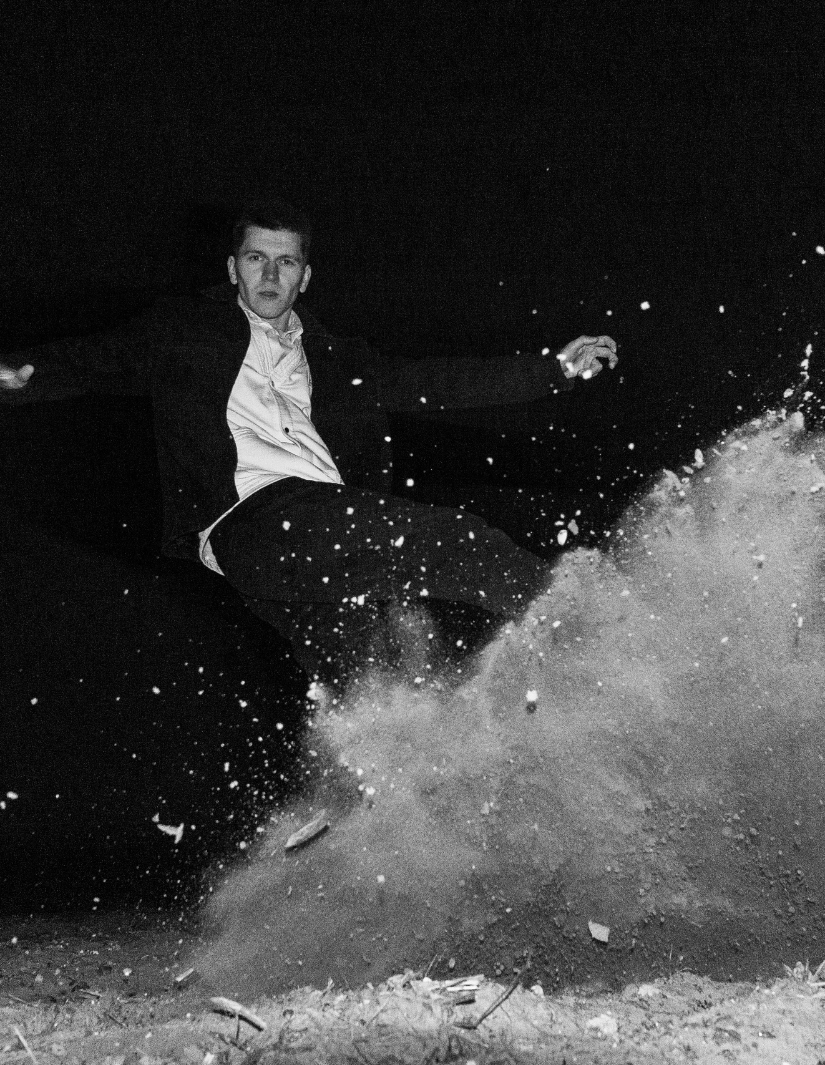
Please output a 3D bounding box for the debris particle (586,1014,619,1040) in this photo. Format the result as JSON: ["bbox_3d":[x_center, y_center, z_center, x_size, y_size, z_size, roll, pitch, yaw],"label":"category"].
[{"bbox_3d":[0.289,0.750,1.620,0.047,0.033,0.040,0,-11,0],"label":"debris particle"}]

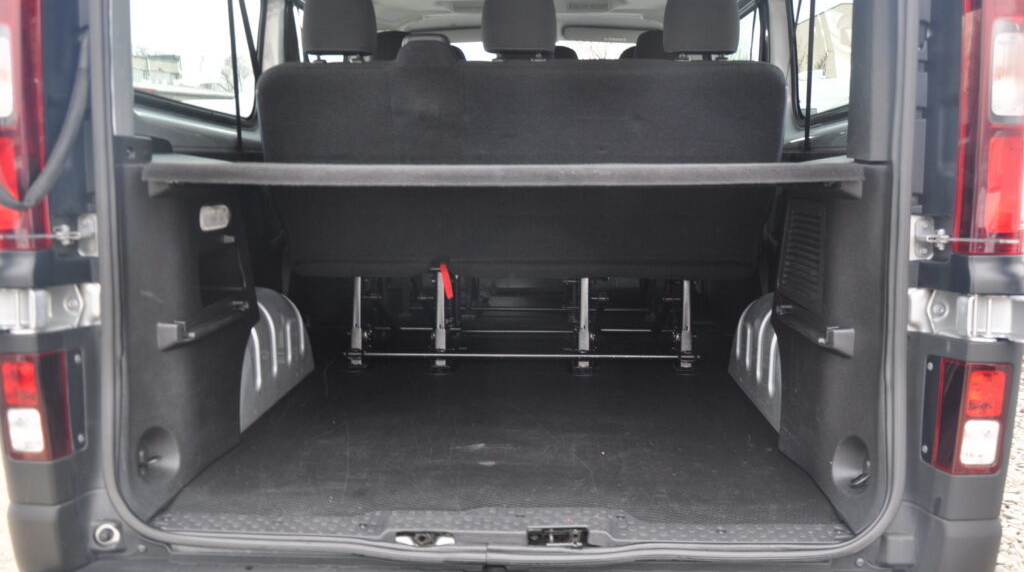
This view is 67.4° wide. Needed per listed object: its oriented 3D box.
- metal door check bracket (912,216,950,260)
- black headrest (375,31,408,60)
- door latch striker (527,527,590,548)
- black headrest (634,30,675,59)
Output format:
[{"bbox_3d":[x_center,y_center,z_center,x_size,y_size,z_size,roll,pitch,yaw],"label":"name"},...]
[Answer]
[{"bbox_3d":[0.683,-0.080,1.251,0.047,0.072,0.040,0,10,2],"label":"metal door check bracket"},{"bbox_3d":[-0.440,-0.872,2.931,0.205,0.200,0.110,0,10,2],"label":"black headrest"},{"bbox_3d":[0.088,0.475,1.448,0.117,0.027,0.040,0,10,2],"label":"door latch striker"},{"bbox_3d":[0.552,-0.872,2.890,0.205,0.200,0.110,0,10,2],"label":"black headrest"}]

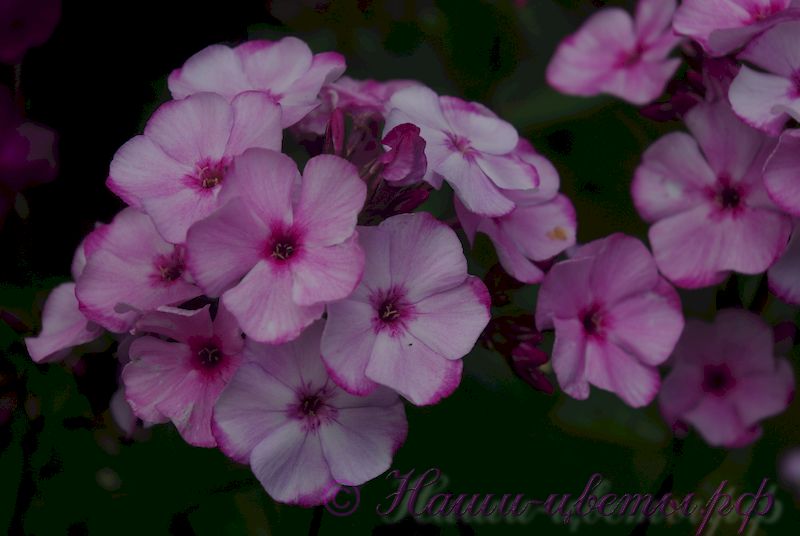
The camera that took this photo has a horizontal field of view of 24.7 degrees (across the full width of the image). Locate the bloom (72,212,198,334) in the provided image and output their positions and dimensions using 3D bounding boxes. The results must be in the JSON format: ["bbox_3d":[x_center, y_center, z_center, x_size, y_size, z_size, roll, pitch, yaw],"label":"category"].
[{"bbox_3d":[-0.049,0.001,0.354,0.032,0.028,0.012,15,-12,29],"label":"bloom"}]

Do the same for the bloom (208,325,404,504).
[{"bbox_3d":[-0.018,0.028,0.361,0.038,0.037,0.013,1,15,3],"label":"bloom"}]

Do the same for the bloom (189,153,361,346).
[{"bbox_3d":[-0.023,-0.004,0.338,0.033,0.036,0.012,2,-2,5],"label":"bloom"}]

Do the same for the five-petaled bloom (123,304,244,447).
[{"bbox_3d":[-0.041,0.020,0.352,0.028,0.029,0.012,8,5,17],"label":"five-petaled bloom"}]

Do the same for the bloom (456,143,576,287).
[{"bbox_3d":[0.023,-0.011,0.366,0.031,0.031,0.013,-18,2,-32],"label":"bloom"}]

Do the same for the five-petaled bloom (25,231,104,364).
[{"bbox_3d":[-0.065,0.006,0.369,0.013,0.029,0.031,21,5,-46],"label":"five-petaled bloom"}]

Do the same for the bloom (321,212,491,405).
[{"bbox_3d":[0.001,0.008,0.343,0.033,0.036,0.012,-3,3,-7],"label":"bloom"}]

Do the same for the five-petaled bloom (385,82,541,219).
[{"bbox_3d":[0.012,-0.023,0.358,0.034,0.012,0.032,-21,68,-37],"label":"five-petaled bloom"}]

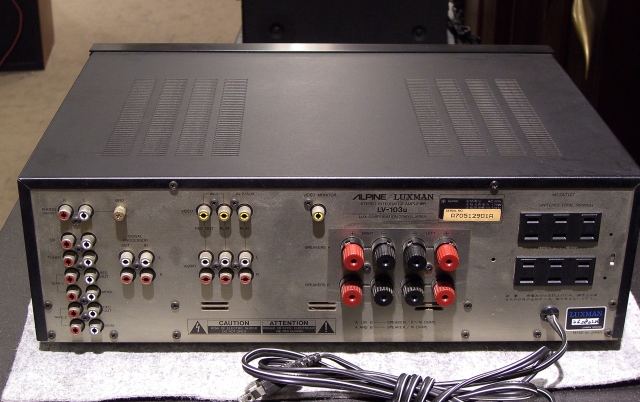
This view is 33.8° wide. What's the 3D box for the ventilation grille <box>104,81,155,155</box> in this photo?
[{"bbox_3d":[-0.150,-0.070,0.846,0.020,0.002,0.177,0,25,-2],"label":"ventilation grille"}]

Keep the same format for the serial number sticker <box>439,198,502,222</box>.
[{"bbox_3d":[0.106,0.006,0.738,0.044,0.018,0.001,0,25,-2],"label":"serial number sticker"}]

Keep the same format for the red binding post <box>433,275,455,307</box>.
[{"bbox_3d":[0.089,0.065,0.754,0.016,0.016,0.022,0,25,-1],"label":"red binding post"}]

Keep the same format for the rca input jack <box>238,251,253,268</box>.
[{"bbox_3d":[-0.053,0.042,0.753,0.010,0.010,0.009,0,25,-2],"label":"rca input jack"}]

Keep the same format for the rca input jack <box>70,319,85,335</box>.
[{"bbox_3d":[-0.177,0.092,0.764,0.009,0.009,0.009,0,25,-2],"label":"rca input jack"}]

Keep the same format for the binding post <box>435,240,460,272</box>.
[{"bbox_3d":[0.090,0.038,0.742,0.016,0.016,0.022,0,25,-1],"label":"binding post"}]

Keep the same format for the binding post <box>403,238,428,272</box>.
[{"bbox_3d":[0.068,0.039,0.741,0.016,0.016,0.022,0,25,-1],"label":"binding post"}]

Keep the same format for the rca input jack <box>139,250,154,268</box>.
[{"bbox_3d":[-0.122,0.041,0.743,0.009,0.009,0.009,0,25,-2],"label":"rca input jack"}]

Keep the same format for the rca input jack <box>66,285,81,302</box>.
[{"bbox_3d":[-0.177,0.068,0.758,0.010,0.010,0.009,0,25,-1],"label":"rca input jack"}]

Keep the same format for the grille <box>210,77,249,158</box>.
[{"bbox_3d":[-0.070,-0.068,0.838,0.020,0.002,0.170,0,25,-1],"label":"grille"}]

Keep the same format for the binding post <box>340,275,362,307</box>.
[{"bbox_3d":[0.023,0.065,0.753,0.016,0.016,0.018,0,25,-2],"label":"binding post"}]

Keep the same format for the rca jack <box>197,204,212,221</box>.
[{"bbox_3d":[-0.081,0.009,0.732,0.010,0.010,0.009,0,25,-1],"label":"rca jack"}]

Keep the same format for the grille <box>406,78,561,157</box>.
[{"bbox_3d":[0.126,-0.070,0.847,0.098,0.002,0.176,0,25,-2],"label":"grille"}]

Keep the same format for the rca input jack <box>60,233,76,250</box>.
[{"bbox_3d":[-0.176,0.029,0.735,0.009,0.009,0.009,0,25,-2],"label":"rca input jack"}]

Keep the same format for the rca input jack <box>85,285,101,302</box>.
[{"bbox_3d":[-0.164,0.067,0.761,0.010,0.010,0.009,0,25,-2],"label":"rca input jack"}]

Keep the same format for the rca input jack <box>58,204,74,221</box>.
[{"bbox_3d":[-0.177,0.008,0.734,0.010,0.010,0.009,0,25,-2],"label":"rca input jack"}]

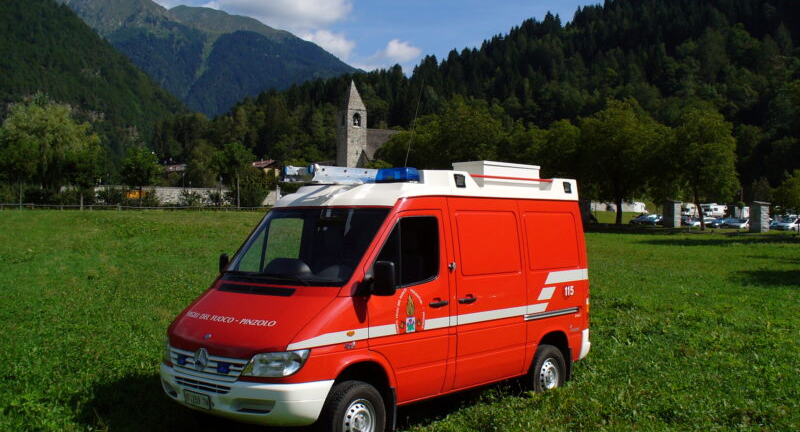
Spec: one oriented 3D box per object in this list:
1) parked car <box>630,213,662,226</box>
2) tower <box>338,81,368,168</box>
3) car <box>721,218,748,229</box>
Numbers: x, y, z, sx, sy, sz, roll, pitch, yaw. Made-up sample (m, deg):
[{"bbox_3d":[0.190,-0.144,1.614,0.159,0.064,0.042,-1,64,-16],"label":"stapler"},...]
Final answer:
[{"bbox_3d":[31.422,0.484,109.000,4.300,1.450,1.750,0,0,-34],"label":"parked car"},{"bbox_3d":[-8.925,-13.285,160.000,4.300,24.000,4.300,0,0,-32],"label":"tower"},{"bbox_3d":[42.753,0.973,108.000,4.250,1.450,1.750,0,0,-38],"label":"car"}]

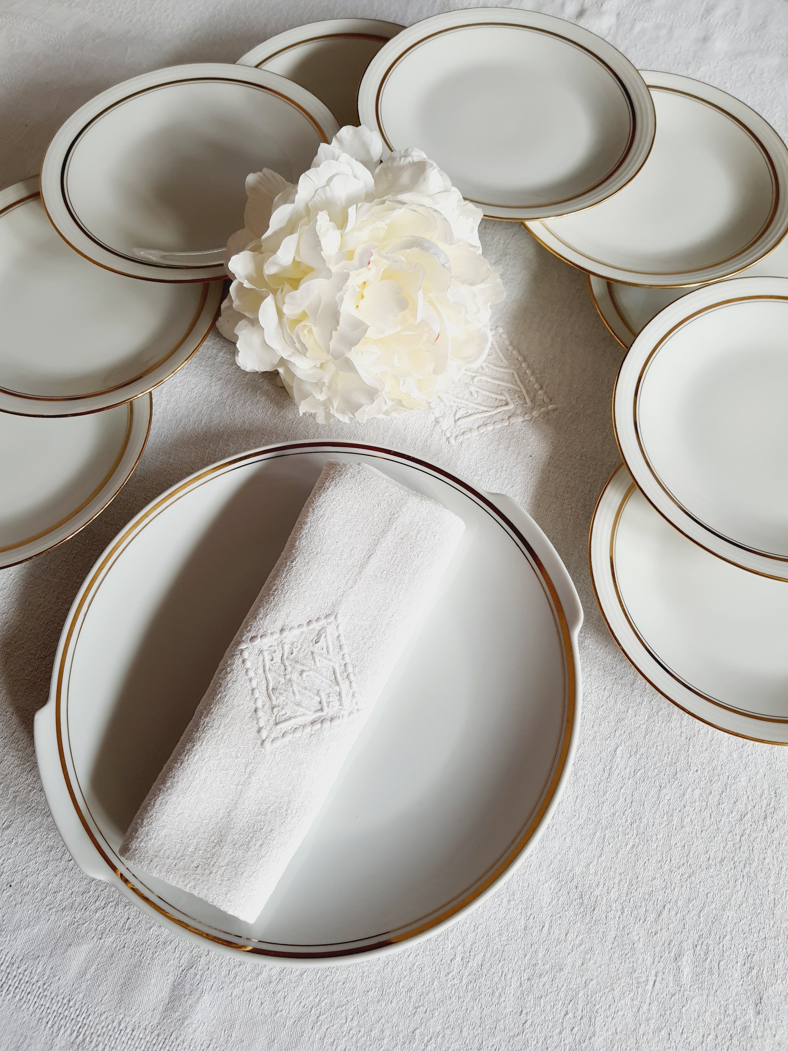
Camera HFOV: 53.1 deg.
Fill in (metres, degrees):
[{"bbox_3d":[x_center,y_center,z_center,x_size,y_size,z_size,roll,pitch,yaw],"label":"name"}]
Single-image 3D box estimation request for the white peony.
[{"bbox_3d":[-0.019,-0.146,0.460,0.163,0.118,0.162,0,66,0],"label":"white peony"}]

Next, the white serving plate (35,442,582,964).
[{"bbox_3d":[-0.040,0.076,0.413,0.284,0.025,0.267,0,66,0],"label":"white serving plate"}]

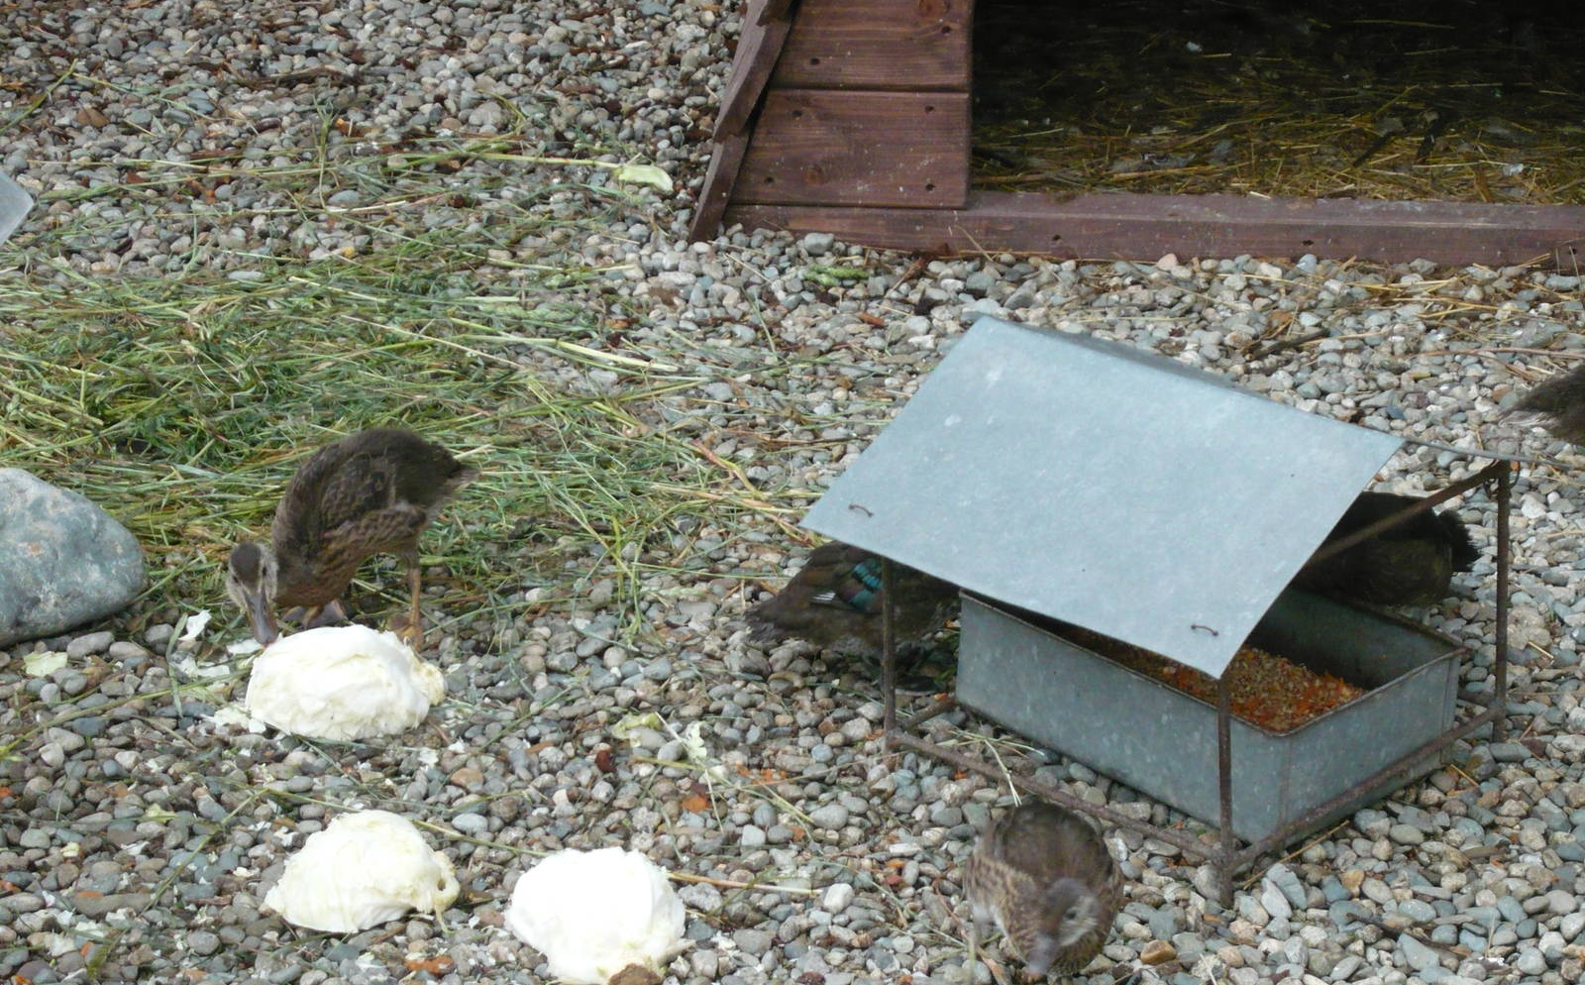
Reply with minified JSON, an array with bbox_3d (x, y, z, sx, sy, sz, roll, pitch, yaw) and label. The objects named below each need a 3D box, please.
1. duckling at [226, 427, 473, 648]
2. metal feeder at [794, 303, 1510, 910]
[{"bbox_3d":[-0.361,0.039,3.831,0.220,0.180,0.110,-18,28,-32],"label":"duckling"},{"bbox_3d":[0.306,0.060,3.538,0.408,0.322,0.435,19,31,40],"label":"metal feeder"}]

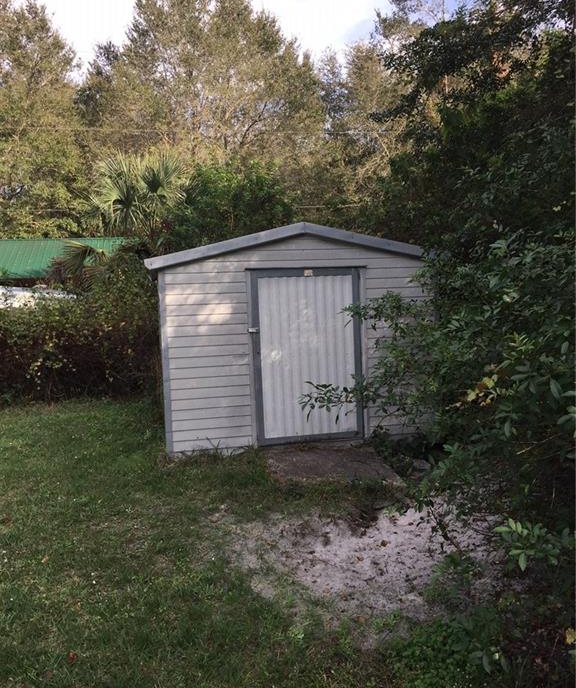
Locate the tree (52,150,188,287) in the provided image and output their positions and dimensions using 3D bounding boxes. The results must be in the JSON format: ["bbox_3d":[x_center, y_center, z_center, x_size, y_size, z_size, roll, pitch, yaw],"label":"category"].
[{"bbox_3d":[-3.258,-1.511,13.137,2.800,4.728,2.800,-3,3,-14],"label":"tree"}]

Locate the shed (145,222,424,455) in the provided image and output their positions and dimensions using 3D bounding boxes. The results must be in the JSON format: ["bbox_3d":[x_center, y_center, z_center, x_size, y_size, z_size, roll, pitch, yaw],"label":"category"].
[{"bbox_3d":[-0.052,-0.178,8.424,3.380,2.403,2.900,-3,3,-11],"label":"shed"}]

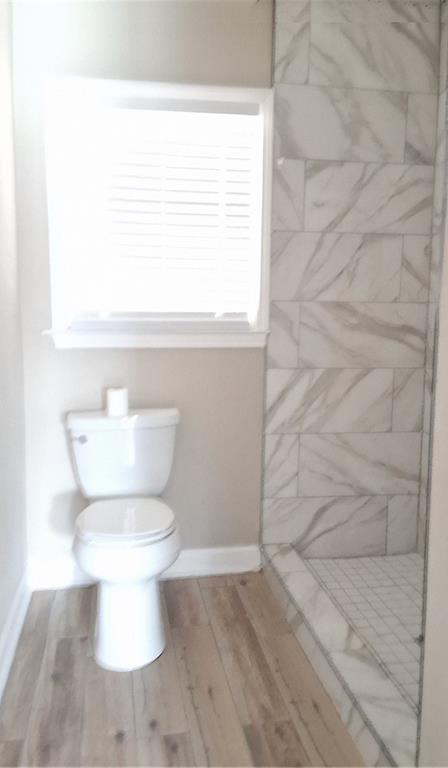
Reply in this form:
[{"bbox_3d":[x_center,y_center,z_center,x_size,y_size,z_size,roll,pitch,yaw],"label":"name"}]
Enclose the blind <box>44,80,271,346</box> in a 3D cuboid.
[{"bbox_3d":[-0.268,-0.697,2.638,0.960,1.093,0.100,-1,7,-10],"label":"blind"}]

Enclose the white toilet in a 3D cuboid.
[{"bbox_3d":[-0.372,0.549,2.387,0.454,0.790,0.725,-1,7,-10],"label":"white toilet"}]

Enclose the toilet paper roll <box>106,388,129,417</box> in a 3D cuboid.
[{"bbox_3d":[-0.438,0.074,2.562,0.088,0.108,0.088,-1,7,-10],"label":"toilet paper roll"}]

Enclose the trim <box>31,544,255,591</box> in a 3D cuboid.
[{"bbox_3d":[-0.351,0.828,2.810,1.027,0.132,0.017,-1,7,-10],"label":"trim"}]

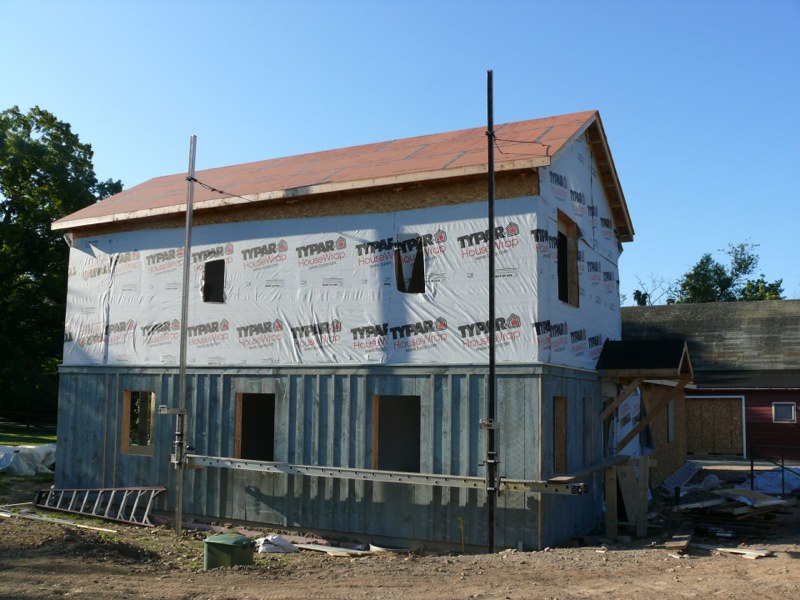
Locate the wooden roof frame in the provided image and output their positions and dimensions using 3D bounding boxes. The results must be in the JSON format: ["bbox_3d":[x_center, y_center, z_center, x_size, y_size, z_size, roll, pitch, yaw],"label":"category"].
[{"bbox_3d":[-1.229,-2.331,17.481,11.073,1.895,5.827,-3,-8,28],"label":"wooden roof frame"}]

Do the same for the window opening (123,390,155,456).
[{"bbox_3d":[-5.058,2.411,15.866,0.840,1.230,0.170,-3,-8,28],"label":"window opening"}]

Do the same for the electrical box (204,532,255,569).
[{"bbox_3d":[-2.317,3.386,10.983,0.520,0.465,0.460,-3,-8,28],"label":"electrical box"}]

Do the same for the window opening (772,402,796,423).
[{"bbox_3d":[14.274,4.187,30.026,0.805,0.760,0.100,-3,-8,28],"label":"window opening"}]

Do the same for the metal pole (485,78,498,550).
[{"bbox_3d":[1.348,0.063,11.950,0.085,7.230,0.085,-3,-9,28],"label":"metal pole"}]

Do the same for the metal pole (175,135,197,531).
[{"bbox_3d":[-3.870,0.527,14.679,0.100,7.307,0.100,-4,-9,28],"label":"metal pole"}]

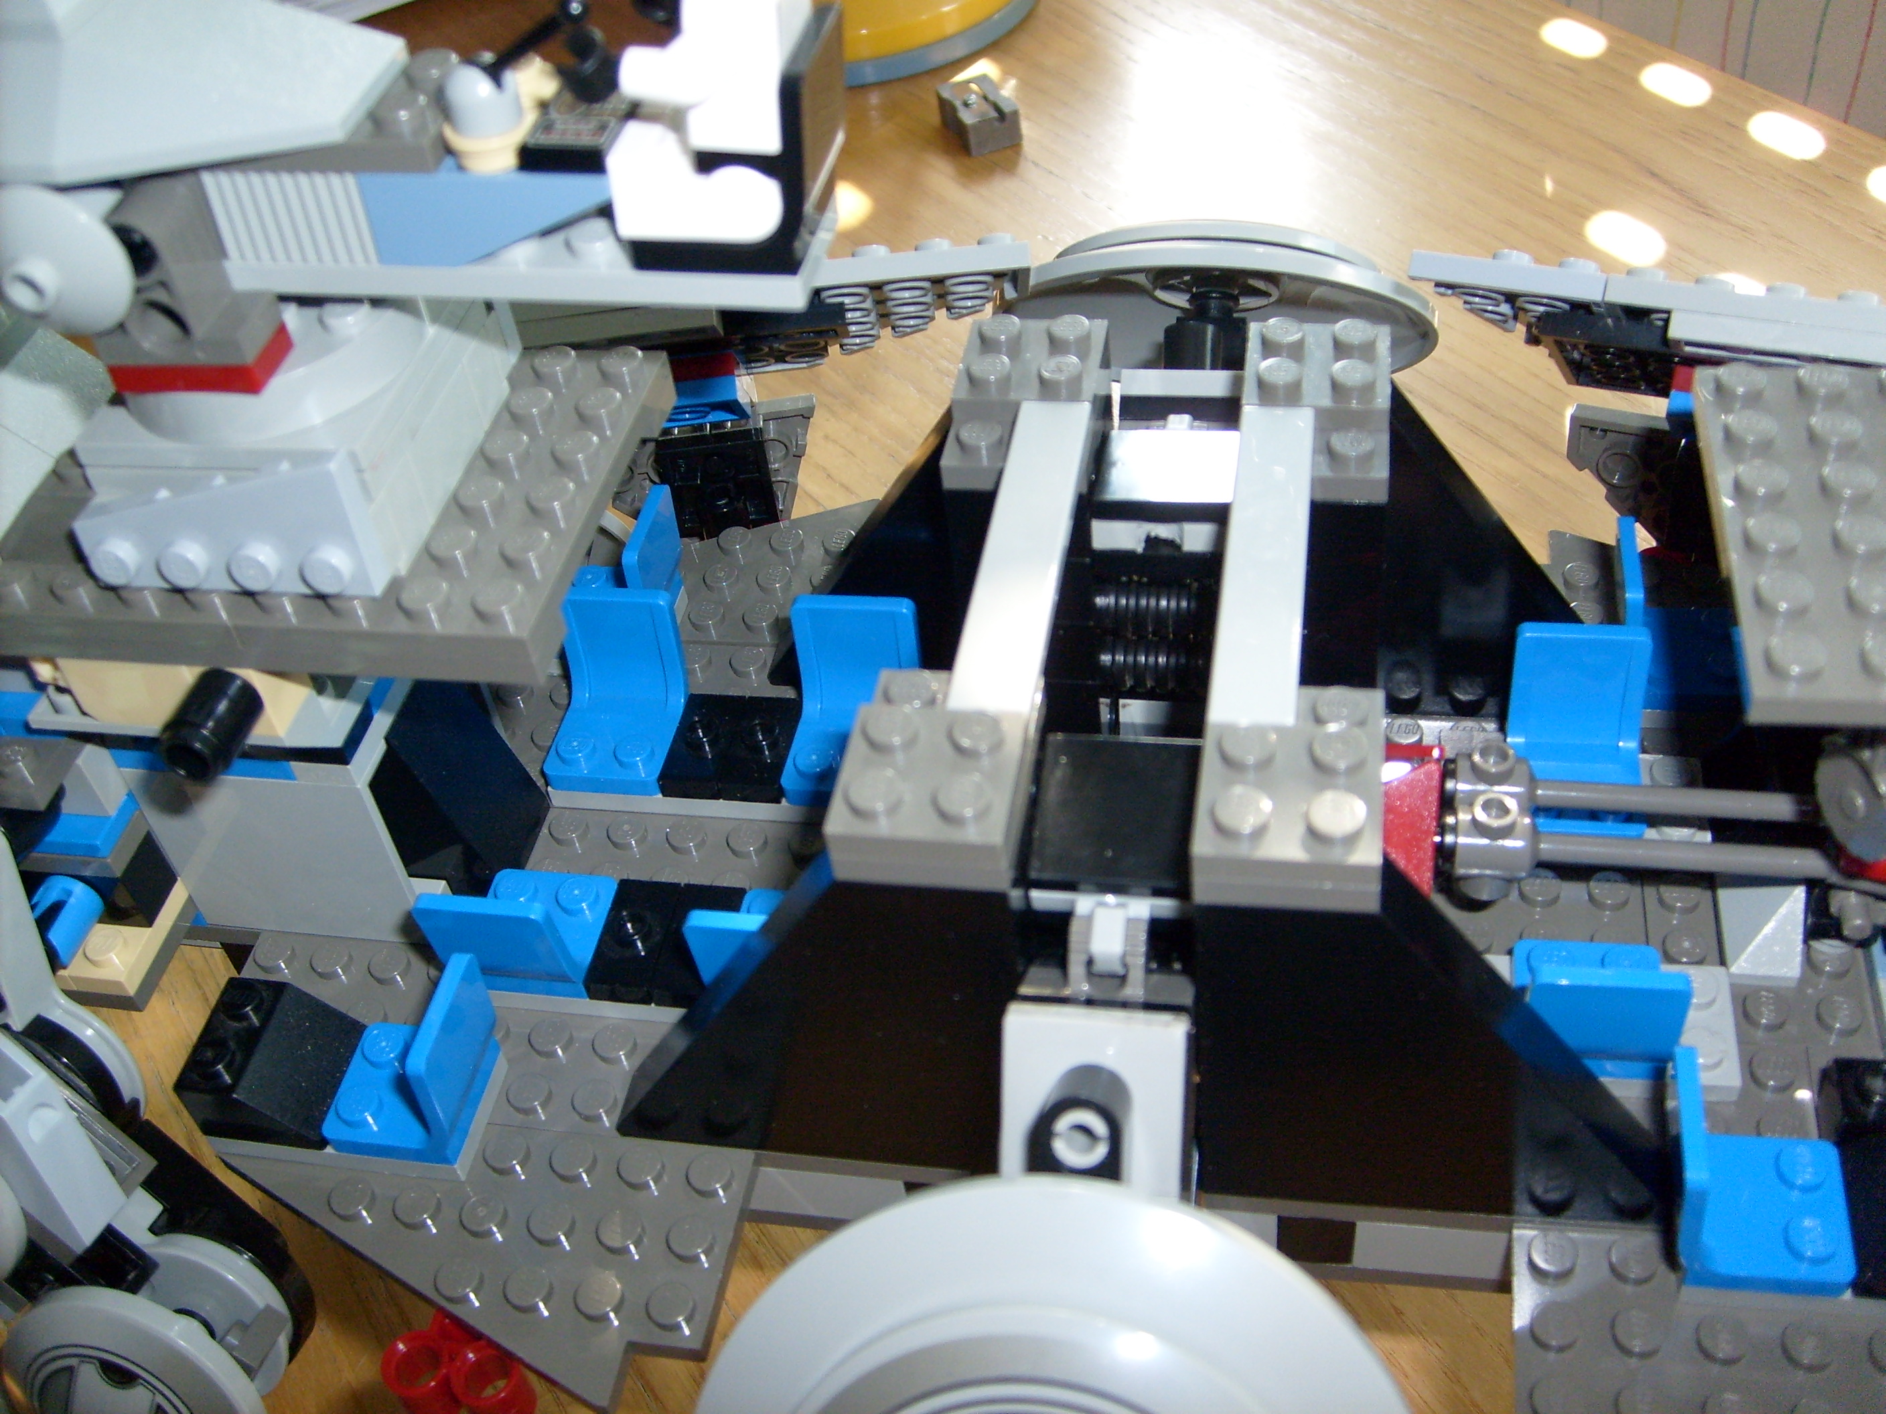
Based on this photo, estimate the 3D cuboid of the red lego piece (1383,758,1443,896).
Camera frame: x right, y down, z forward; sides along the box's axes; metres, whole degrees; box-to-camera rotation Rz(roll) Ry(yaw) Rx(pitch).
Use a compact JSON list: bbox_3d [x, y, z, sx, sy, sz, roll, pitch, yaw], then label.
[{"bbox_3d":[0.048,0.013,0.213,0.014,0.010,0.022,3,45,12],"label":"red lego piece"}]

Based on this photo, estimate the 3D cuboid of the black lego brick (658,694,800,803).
[{"bbox_3d":[-0.027,0.005,0.248,0.016,0.005,0.016,3,45,12],"label":"black lego brick"}]

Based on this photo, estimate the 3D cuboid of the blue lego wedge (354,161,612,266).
[{"bbox_3d":[-0.039,-0.048,0.176,0.024,0.010,0.011,4,43,11],"label":"blue lego wedge"}]

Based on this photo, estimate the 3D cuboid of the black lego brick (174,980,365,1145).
[{"bbox_3d":[-0.075,0.040,0.214,0.016,0.011,0.016,3,45,12],"label":"black lego brick"}]

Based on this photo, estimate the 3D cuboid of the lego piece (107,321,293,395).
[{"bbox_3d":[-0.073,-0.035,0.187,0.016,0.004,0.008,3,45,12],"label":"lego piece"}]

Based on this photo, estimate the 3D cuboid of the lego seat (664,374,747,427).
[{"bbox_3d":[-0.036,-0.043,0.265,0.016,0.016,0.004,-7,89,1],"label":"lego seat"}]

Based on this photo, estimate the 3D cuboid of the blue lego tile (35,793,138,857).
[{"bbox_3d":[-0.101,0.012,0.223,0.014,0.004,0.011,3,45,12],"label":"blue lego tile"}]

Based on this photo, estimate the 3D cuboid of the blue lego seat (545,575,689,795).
[{"bbox_3d":[-0.044,-0.002,0.251,0.016,0.019,0.018,3,45,11],"label":"blue lego seat"}]

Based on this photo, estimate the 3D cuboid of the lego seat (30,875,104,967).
[{"bbox_3d":[-0.115,0.028,0.247,0.008,0.008,0.009,3,47,12],"label":"lego seat"}]

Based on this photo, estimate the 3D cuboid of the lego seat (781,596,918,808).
[{"bbox_3d":[-0.012,0.000,0.244,0.016,0.019,0.018,3,45,11],"label":"lego seat"}]

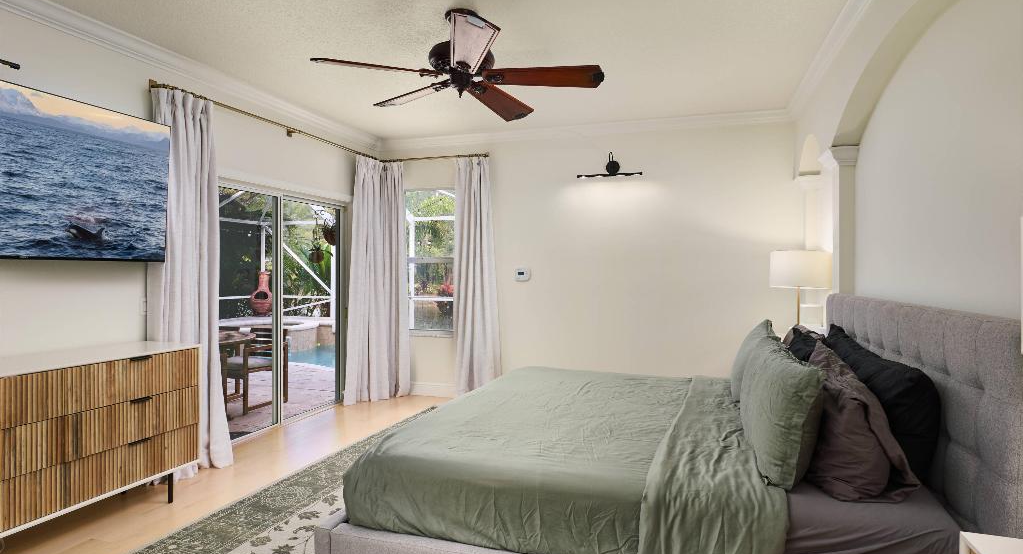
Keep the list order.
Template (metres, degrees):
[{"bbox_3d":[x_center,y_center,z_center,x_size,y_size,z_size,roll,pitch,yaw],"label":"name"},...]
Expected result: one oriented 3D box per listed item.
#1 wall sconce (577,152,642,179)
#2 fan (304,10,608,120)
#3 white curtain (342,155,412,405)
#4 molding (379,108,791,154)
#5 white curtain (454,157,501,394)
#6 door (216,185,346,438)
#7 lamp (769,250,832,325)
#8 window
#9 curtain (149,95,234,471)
[{"bbox_3d":[0.946,-1.072,5.120,0.600,0.260,0.140,0,1,19],"label":"wall sconce"},{"bbox_3d":[-0.275,-1.262,3.025,1.540,0.475,1.500,0,1,19],"label":"fan"},{"bbox_3d":[-1.400,0.029,5.641,0.480,2.545,0.560,0,1,19],"label":"white curtain"},{"bbox_3d":[0.447,-1.435,5.308,4.264,0.120,0.100,0,1,19],"label":"molding"},{"bbox_3d":[-0.367,0.031,5.543,0.510,2.550,0.160,0,1,19],"label":"white curtain"},{"bbox_3d":[-2.055,0.288,4.693,0.120,2.040,1.816,0,1,19],"label":"door"},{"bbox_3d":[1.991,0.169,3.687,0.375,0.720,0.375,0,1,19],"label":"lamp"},{"bbox_3d":[-0.769,-0.170,5.816,0.800,1.600,0.120,0,1,19],"label":"window"},{"bbox_3d":[-2.188,0.039,3.664,0.270,2.555,0.530,0,1,19],"label":"curtain"}]

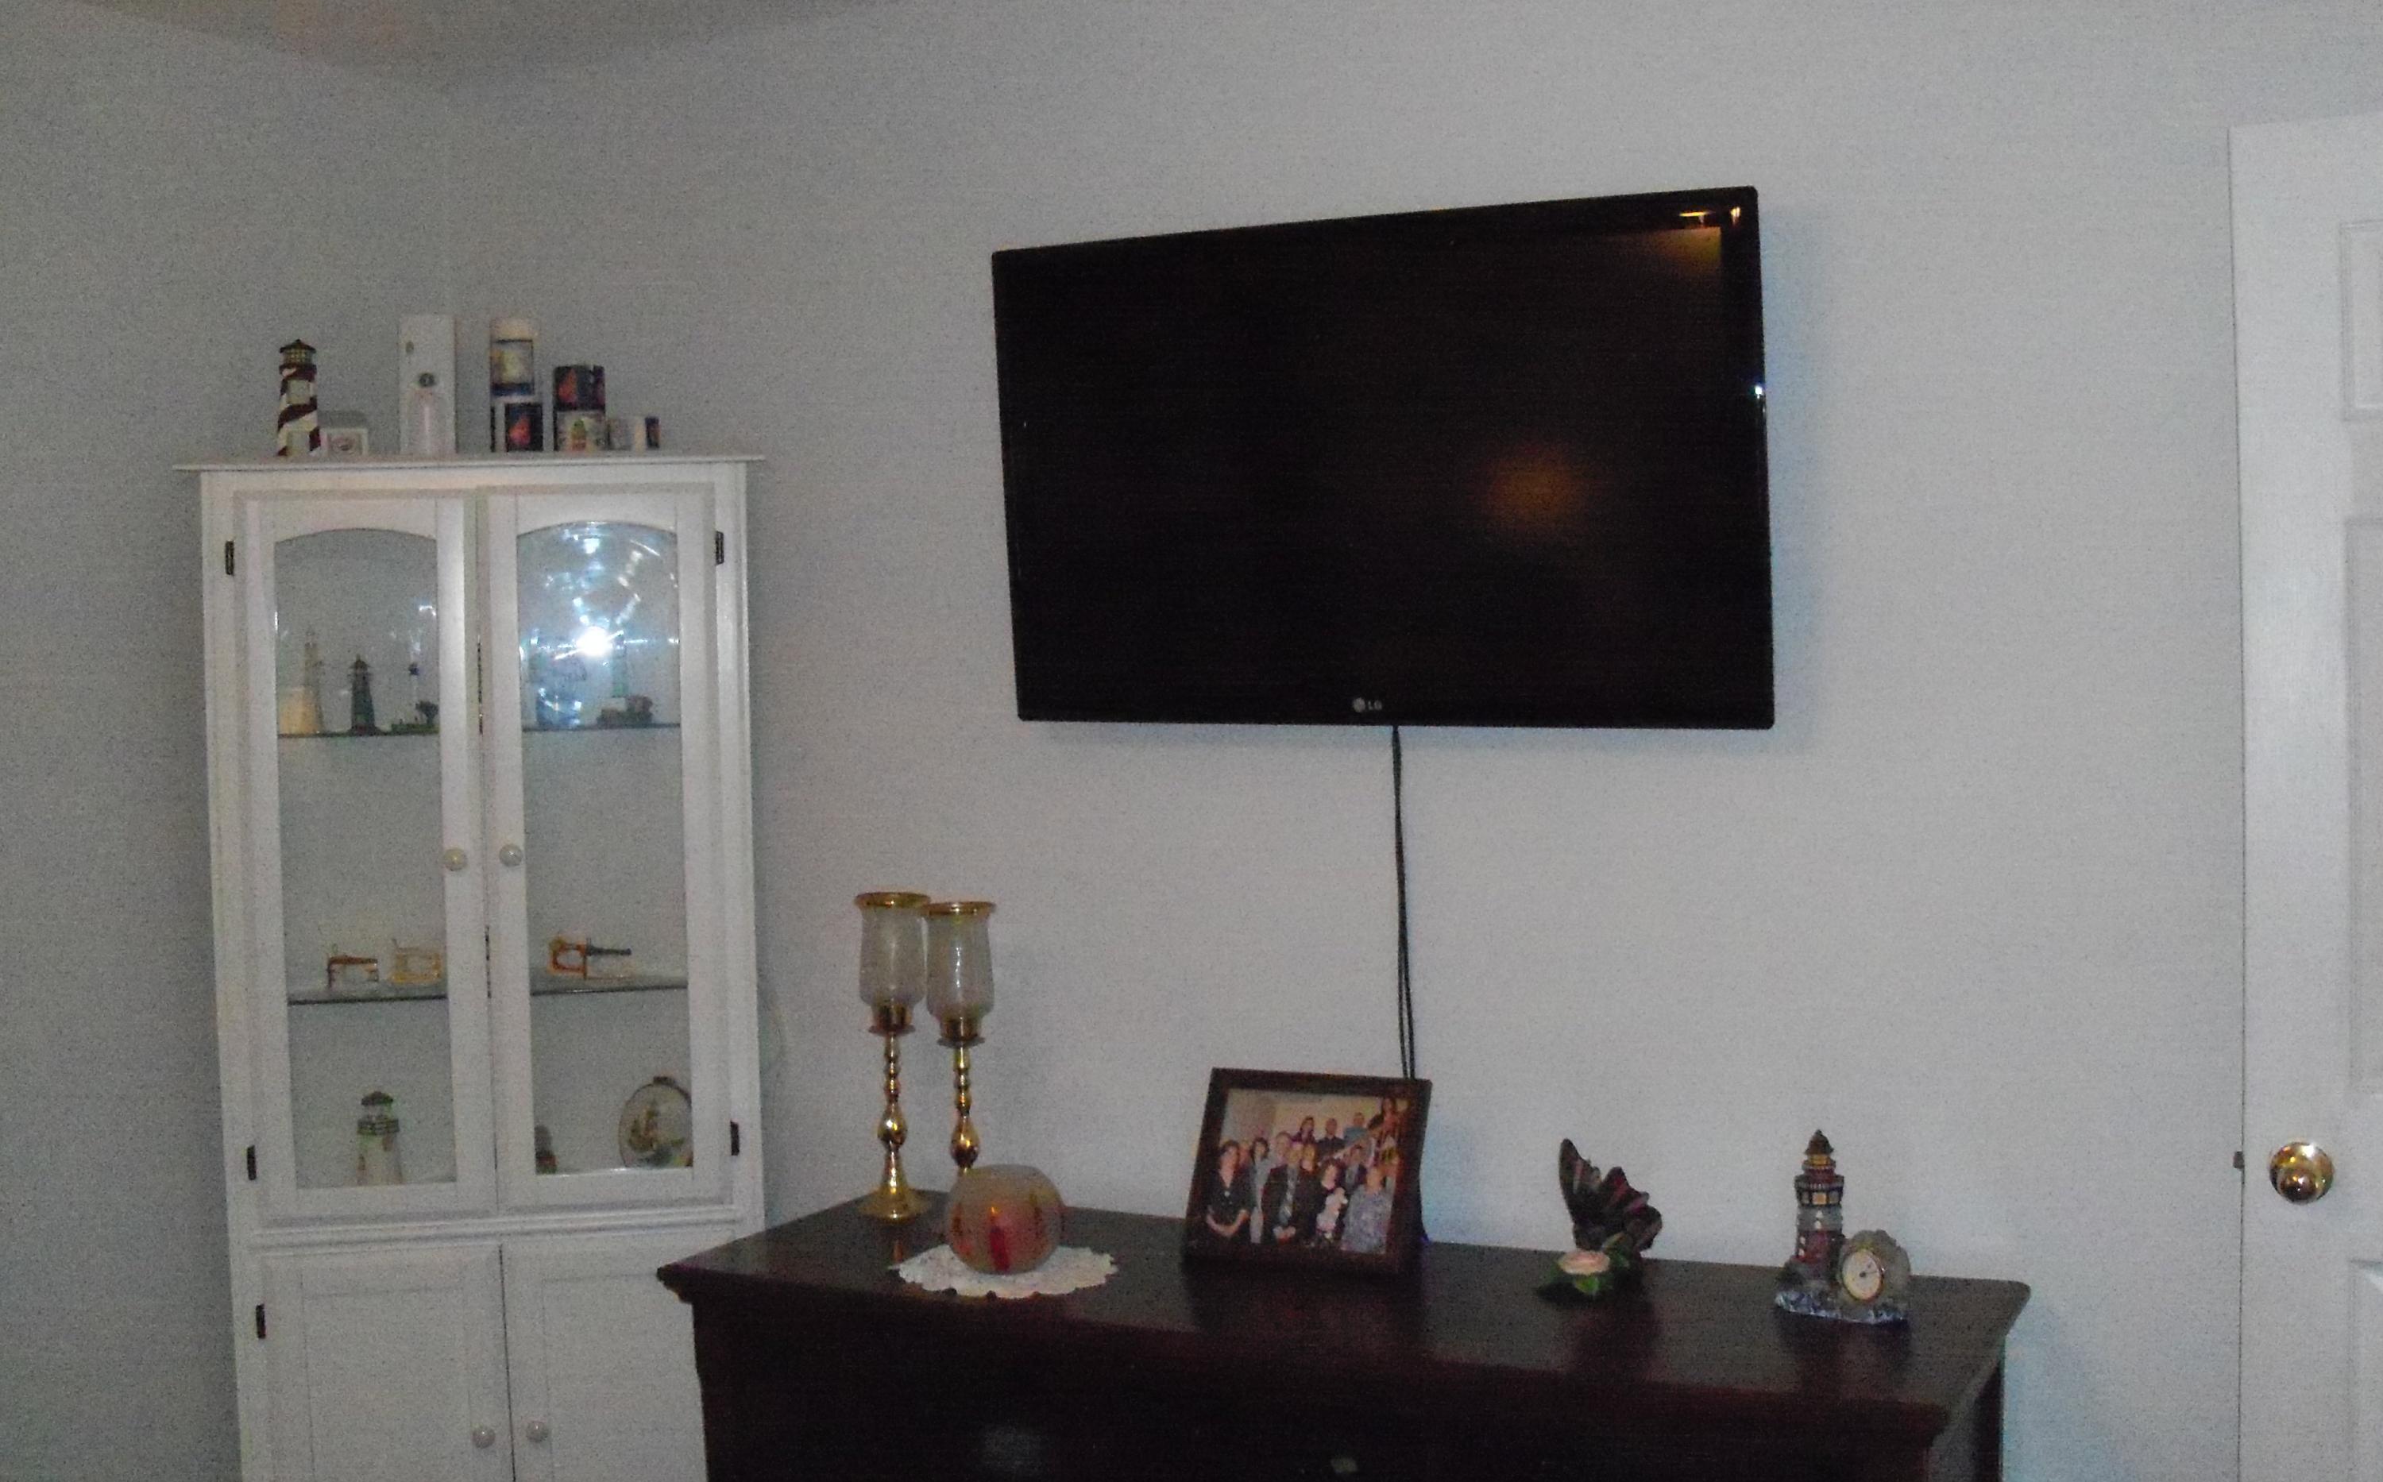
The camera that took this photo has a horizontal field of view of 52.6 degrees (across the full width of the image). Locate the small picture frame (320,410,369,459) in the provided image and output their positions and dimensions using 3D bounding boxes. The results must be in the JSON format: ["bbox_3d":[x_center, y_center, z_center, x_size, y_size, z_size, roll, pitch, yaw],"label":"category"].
[{"bbox_3d":[-1.190,-0.430,3.390,0.072,0.072,0.030,-2,2,-14],"label":"small picture frame"}]

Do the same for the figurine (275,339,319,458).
[{"bbox_3d":[-1.241,-0.473,3.345,0.062,0.168,0.062,-2,2,-17],"label":"figurine"}]

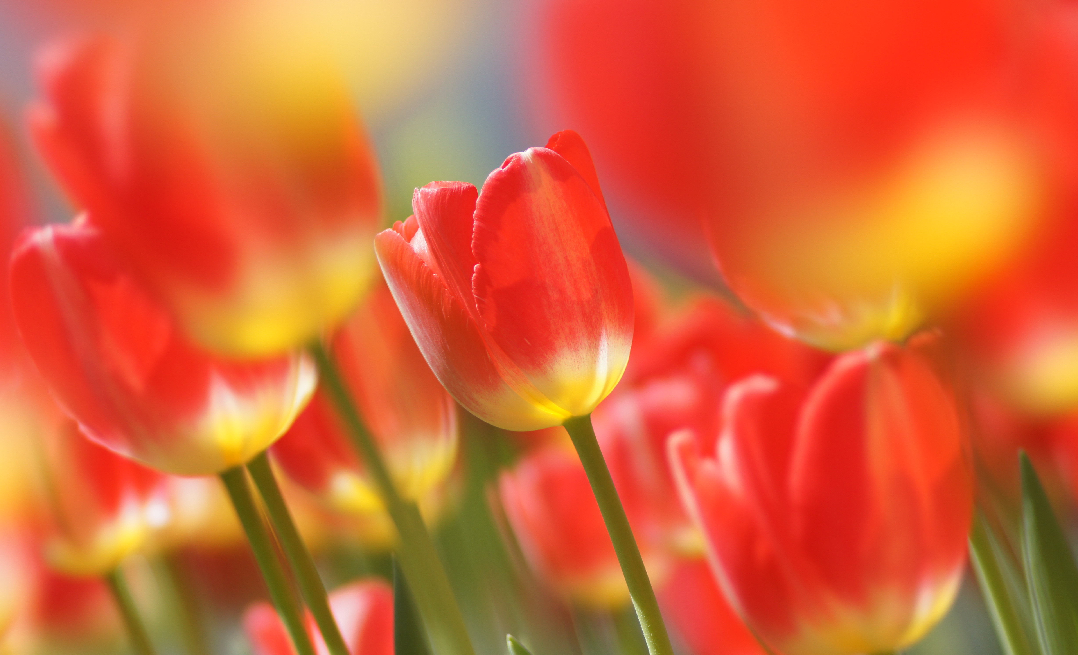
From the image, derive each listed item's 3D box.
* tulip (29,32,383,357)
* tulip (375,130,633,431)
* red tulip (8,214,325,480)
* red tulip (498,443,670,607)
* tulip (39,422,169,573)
[{"bbox_3d":[-0.069,-0.030,1.260,0.060,0.077,0.060,-22,0,0],"label":"tulip"},{"bbox_3d":[-0.008,-0.009,1.540,0.059,0.072,0.059,-15,0,0],"label":"tulip"},{"bbox_3d":[-0.090,0.002,1.500,0.064,0.072,0.064,-27,0,0],"label":"red tulip"},{"bbox_3d":[0.016,0.070,2.150,0.060,0.063,0.060,-12,0,0],"label":"red tulip"},{"bbox_3d":[-0.147,0.050,1.980,0.056,0.068,0.056,-18,0,0],"label":"tulip"}]

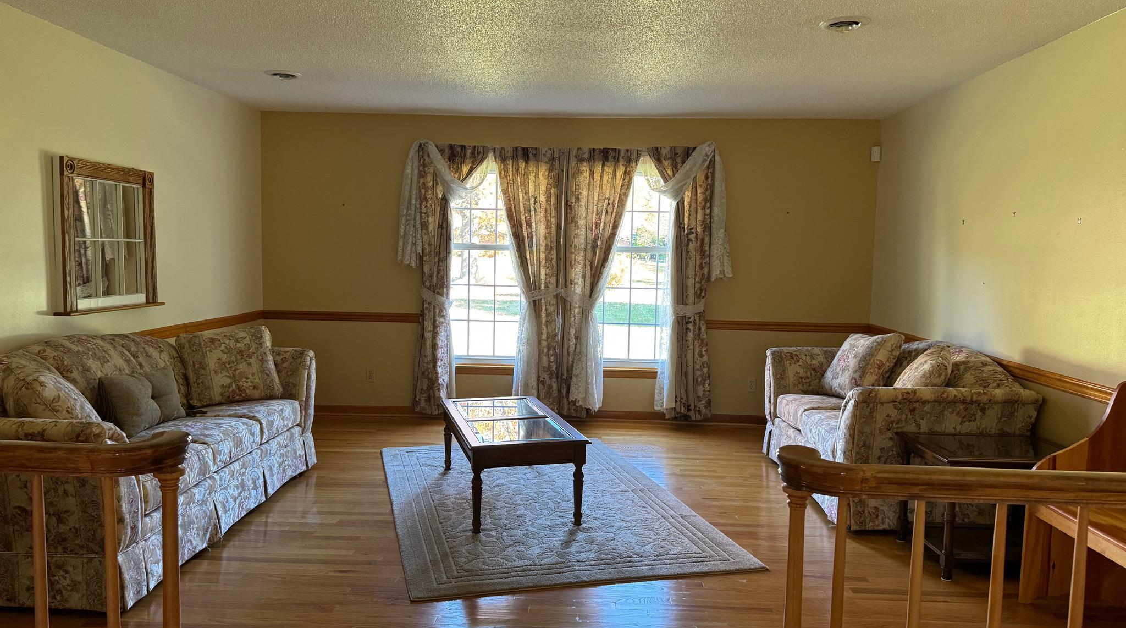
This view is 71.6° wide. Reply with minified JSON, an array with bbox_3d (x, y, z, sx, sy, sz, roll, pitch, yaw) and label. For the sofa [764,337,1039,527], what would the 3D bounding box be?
[{"bbox_3d":[1.856,0.613,4.591,0.930,0.880,1.600,1,5,-1],"label":"sofa"}]

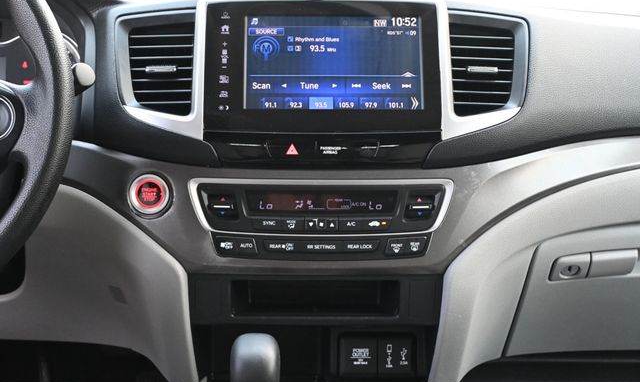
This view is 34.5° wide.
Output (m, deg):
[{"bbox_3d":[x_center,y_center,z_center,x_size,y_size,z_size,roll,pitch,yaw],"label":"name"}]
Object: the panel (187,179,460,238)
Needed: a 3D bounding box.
[{"bbox_3d":[0.001,0.017,0.973,0.249,0.054,0.028,0,-15,0],"label":"panel"}]

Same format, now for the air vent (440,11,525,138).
[{"bbox_3d":[0.159,-0.107,1.033,0.088,0.141,0.045,2,-19,-6],"label":"air vent"}]

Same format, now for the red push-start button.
[{"bbox_3d":[-0.162,0.005,0.982,0.040,0.040,0.016,0,-14,3],"label":"red push-start button"}]

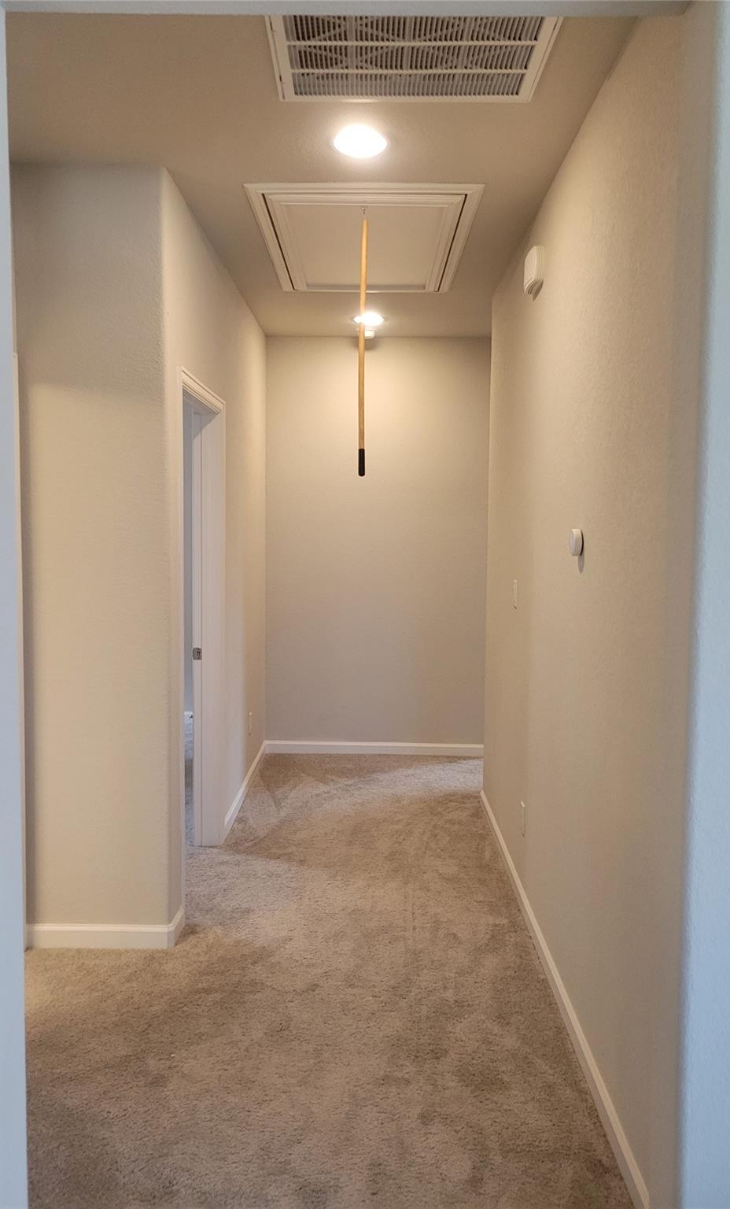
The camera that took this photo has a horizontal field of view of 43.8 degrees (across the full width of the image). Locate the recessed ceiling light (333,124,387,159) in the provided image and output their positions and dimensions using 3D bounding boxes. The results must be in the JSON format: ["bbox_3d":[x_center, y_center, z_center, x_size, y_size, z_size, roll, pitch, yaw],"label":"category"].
[{"bbox_3d":[-0.015,-1.462,2.904,0.187,0.030,0.187,1,5,0],"label":"recessed ceiling light"}]

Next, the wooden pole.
[{"bbox_3d":[-0.006,-1.001,3.536,0.026,1.000,0.026,1,5,0],"label":"wooden pole"}]

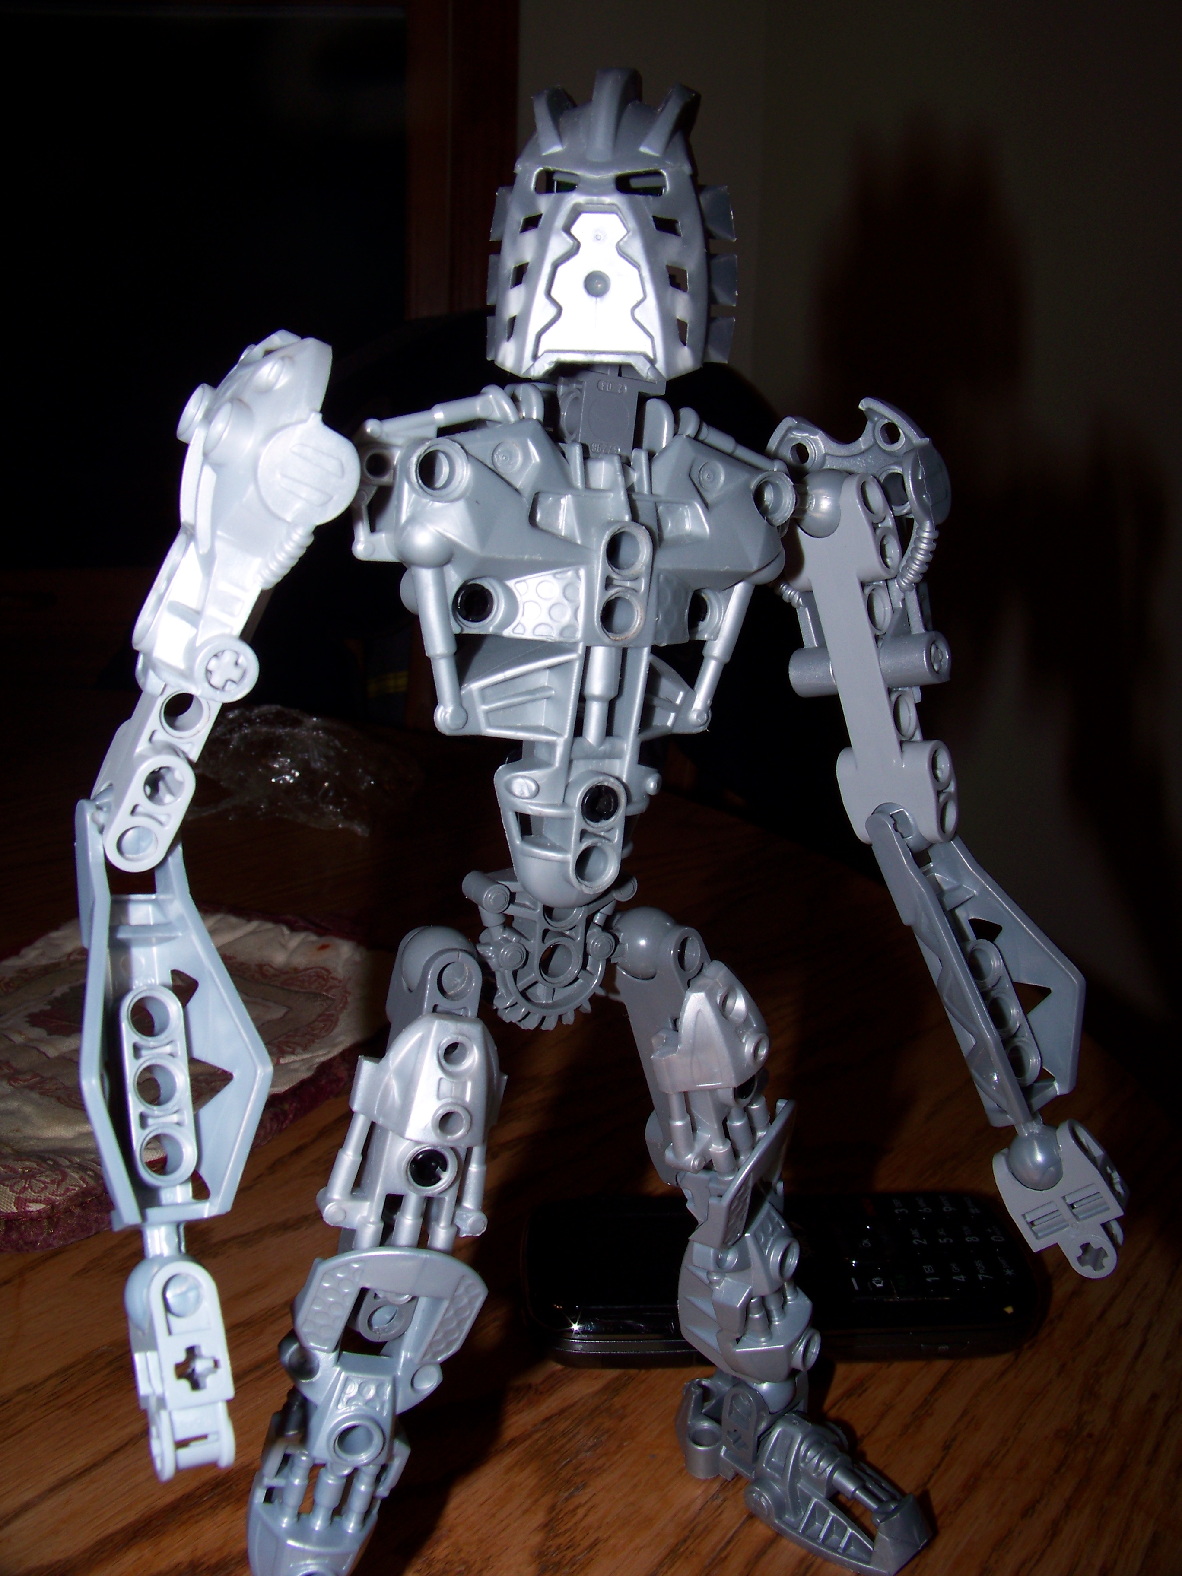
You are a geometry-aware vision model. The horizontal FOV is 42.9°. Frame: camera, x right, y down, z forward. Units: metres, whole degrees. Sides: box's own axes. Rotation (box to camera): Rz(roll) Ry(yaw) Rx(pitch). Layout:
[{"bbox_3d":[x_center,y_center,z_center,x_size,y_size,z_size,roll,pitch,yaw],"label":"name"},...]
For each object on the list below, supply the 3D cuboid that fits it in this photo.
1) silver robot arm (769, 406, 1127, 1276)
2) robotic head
[{"bbox_3d":[0.056,0.009,0.228,0.032,0.138,0.032,-19,6,-29],"label":"silver robot arm"},{"bbox_3d":[0.003,-0.073,0.197,0.033,0.040,0.031,2,14,5],"label":"robotic head"}]

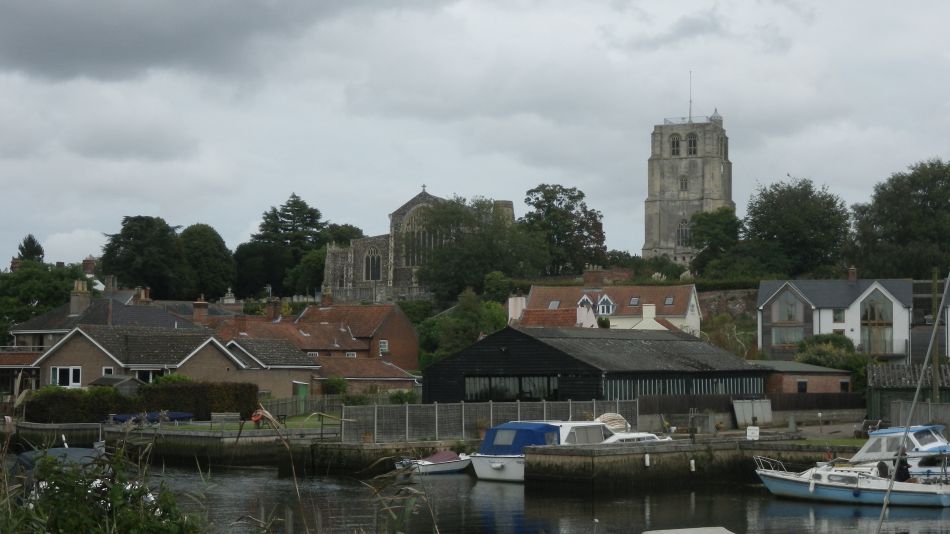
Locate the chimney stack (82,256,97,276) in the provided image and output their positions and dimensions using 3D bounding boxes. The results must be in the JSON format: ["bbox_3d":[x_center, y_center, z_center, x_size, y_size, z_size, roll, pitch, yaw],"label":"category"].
[{"bbox_3d":[-44.537,-0.116,180.399,1.400,2.050,1.100,-1,-4,14],"label":"chimney stack"}]

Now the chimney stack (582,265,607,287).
[{"bbox_3d":[10.998,0.966,144.927,1.700,2.400,1.000,-1,-4,15],"label":"chimney stack"}]

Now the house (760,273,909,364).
[{"bbox_3d":[32.260,5.566,140.731,13.600,8.800,8.200,0,-4,10],"label":"house"}]

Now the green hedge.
[{"bbox_3d":[-20.965,8.429,98.158,15.800,2.500,1.700,-1,-4,16],"label":"green hedge"}]

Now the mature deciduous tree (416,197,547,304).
[{"bbox_3d":[0.856,-1.795,205.564,17.114,15.049,16.258,0,-4,0],"label":"mature deciduous tree"}]

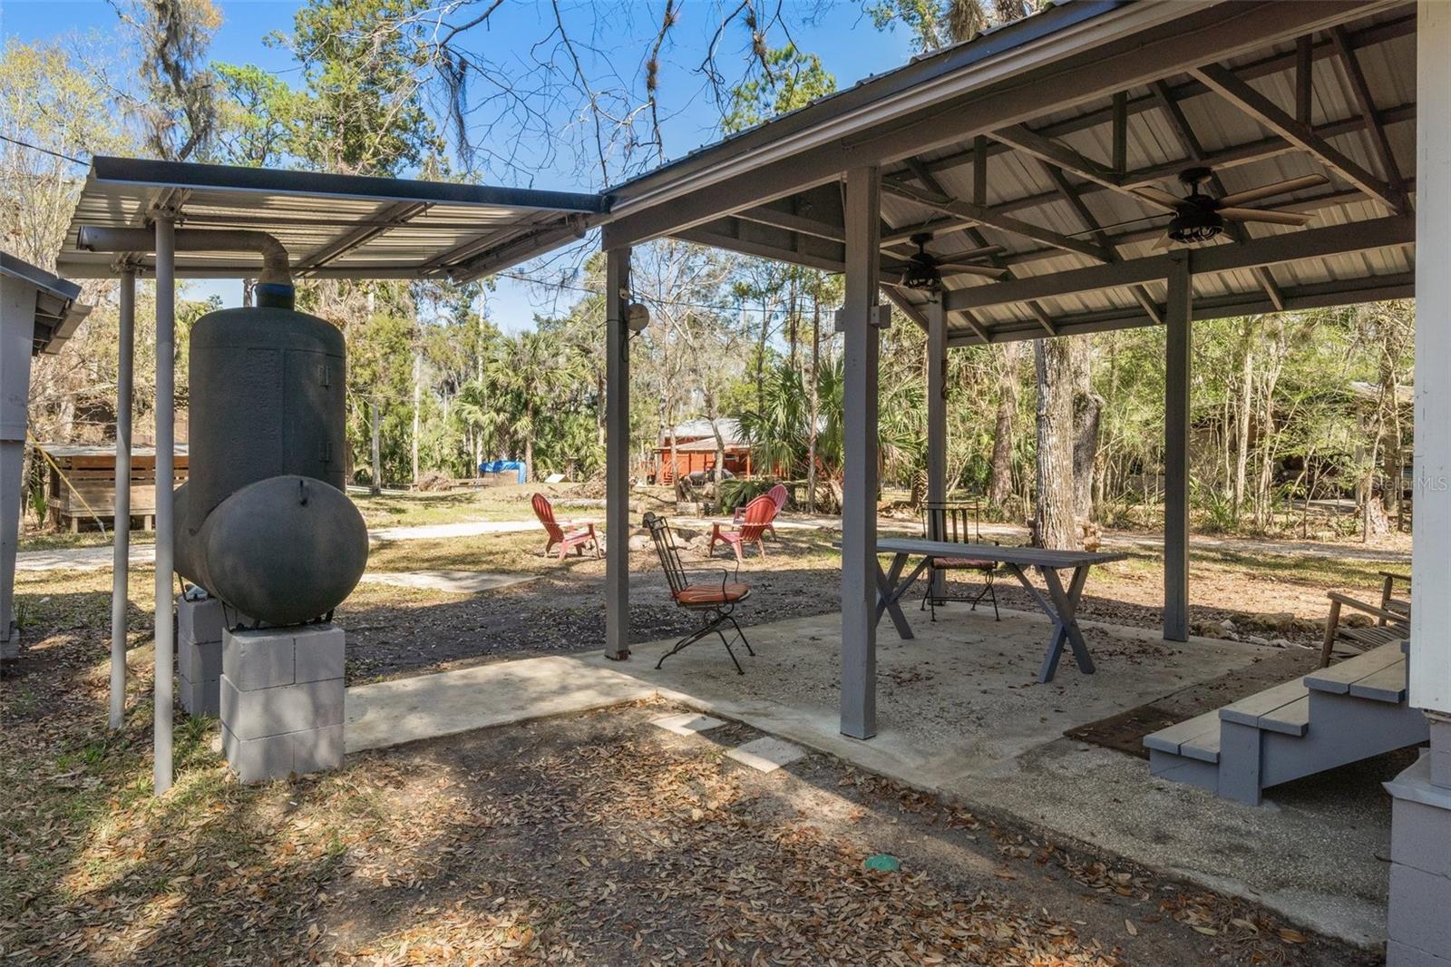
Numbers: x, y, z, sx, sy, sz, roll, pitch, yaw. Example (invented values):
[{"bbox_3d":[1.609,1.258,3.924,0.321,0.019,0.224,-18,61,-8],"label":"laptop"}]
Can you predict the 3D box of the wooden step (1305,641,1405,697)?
[{"bbox_3d":[2.810,0.768,3.210,1.200,0.042,0.285,-1,1,-37],"label":"wooden step"}]

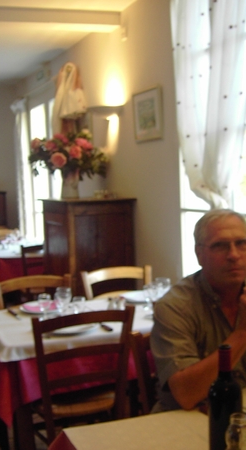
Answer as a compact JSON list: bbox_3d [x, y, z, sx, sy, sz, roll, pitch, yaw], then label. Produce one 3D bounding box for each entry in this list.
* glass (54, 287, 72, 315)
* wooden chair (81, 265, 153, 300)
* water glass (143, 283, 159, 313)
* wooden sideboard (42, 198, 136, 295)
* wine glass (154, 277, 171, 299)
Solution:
[{"bbox_3d":[-0.312,0.382,3.072,0.078,0.130,0.078,-3,4,-22],"label":"glass"},{"bbox_3d":[0.075,0.711,3.446,0.450,0.880,0.470,-3,4,-27],"label":"wooden chair"},{"bbox_3d":[0.137,0.361,2.999,0.068,0.130,0.068,-4,5,-20],"label":"water glass"},{"bbox_3d":[-0.278,0.450,4.750,0.541,1.290,0.790,-3,5,-22],"label":"wooden sideboard"},{"bbox_3d":[0.206,0.345,3.088,0.080,0.150,0.080,-3,4,-22],"label":"wine glass"}]

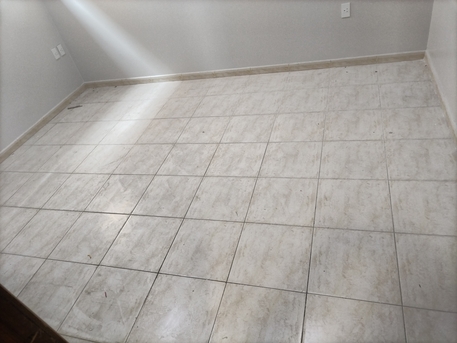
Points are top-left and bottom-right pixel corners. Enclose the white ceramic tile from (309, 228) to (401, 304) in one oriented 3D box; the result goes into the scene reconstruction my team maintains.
[{"bbox_3d":[0.640,0.466,1.773,0.417,0.010,0.417,1,41,20],"label":"white ceramic tile"}]

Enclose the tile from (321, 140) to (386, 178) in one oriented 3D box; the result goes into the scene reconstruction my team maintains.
[{"bbox_3d":[0.859,-0.080,2.363,0.415,0.010,0.415,1,41,20],"label":"tile"}]

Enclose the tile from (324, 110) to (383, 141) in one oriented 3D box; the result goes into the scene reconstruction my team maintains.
[{"bbox_3d":[0.925,-0.340,2.547,0.400,0.010,0.400,1,41,20],"label":"tile"}]

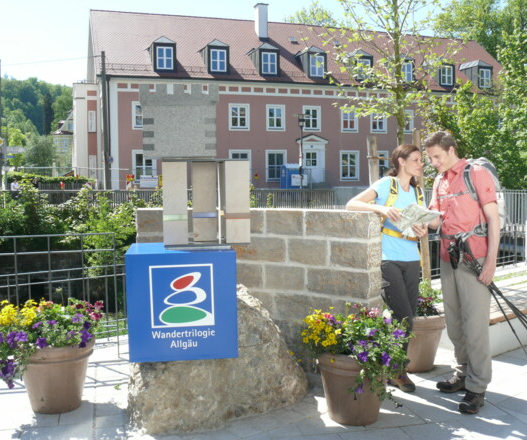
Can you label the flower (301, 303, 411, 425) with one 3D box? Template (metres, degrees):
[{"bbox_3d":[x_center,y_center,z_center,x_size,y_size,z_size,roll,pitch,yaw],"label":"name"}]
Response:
[{"bbox_3d":[0.552,0.865,3.593,0.620,0.670,0.580,-1,5,0],"label":"flower"}]

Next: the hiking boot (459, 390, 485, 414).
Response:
[{"bbox_3d":[1.327,1.117,3.776,0.285,0.155,0.110,-3,5,-39],"label":"hiking boot"}]

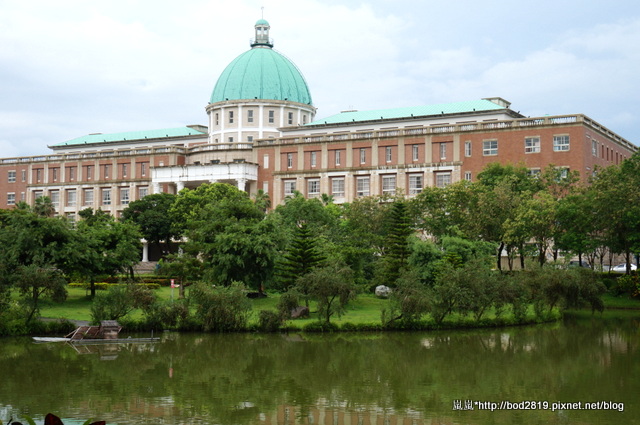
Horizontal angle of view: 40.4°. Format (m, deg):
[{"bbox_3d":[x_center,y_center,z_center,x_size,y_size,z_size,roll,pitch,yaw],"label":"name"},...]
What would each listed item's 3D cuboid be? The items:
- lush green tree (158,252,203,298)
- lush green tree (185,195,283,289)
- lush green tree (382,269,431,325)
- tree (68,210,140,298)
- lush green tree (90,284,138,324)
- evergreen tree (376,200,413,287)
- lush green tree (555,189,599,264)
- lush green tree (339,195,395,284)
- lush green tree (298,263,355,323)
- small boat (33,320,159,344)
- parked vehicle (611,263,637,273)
[{"bbox_3d":[-12.347,5.576,77.000,3.890,4.070,3.700,0,-3,0],"label":"lush green tree"},{"bbox_3d":[-7.855,2.860,79.000,8.900,8.990,8.200,0,-3,0],"label":"lush green tree"},{"bbox_3d":[5.816,5.682,58.500,3.230,3.830,3.400,0,-3,0],"label":"lush green tree"},{"bbox_3d":[-19.231,3.631,78.000,6.630,7.980,6.300,0,-3,0],"label":"tree"},{"bbox_3d":[-14.004,6.239,59.000,3.120,2.710,2.960,0,-3,0],"label":"lush green tree"},{"bbox_3d":[7.012,3.101,83.000,3.700,8.490,3.700,0,-3,0],"label":"evergreen tree"},{"bbox_3d":[29.302,2.219,99.000,5.230,9.440,5.200,0,-3,0],"label":"lush green tree"},{"bbox_3d":[5.024,2.971,94.000,6.050,9.830,6.000,0,-3,0],"label":"lush green tree"},{"bbox_3d":[0.437,5.514,58.500,4.030,4.170,3.830,0,-3,0],"label":"lush green tree"},{"bbox_3d":[-13.031,6.936,50.500,7.200,1.300,2.000,0,-3,-3],"label":"small boat"},{"bbox_3d":[41.924,7.694,119.000,4.500,1.470,1.750,-1,-3,21],"label":"parked vehicle"}]

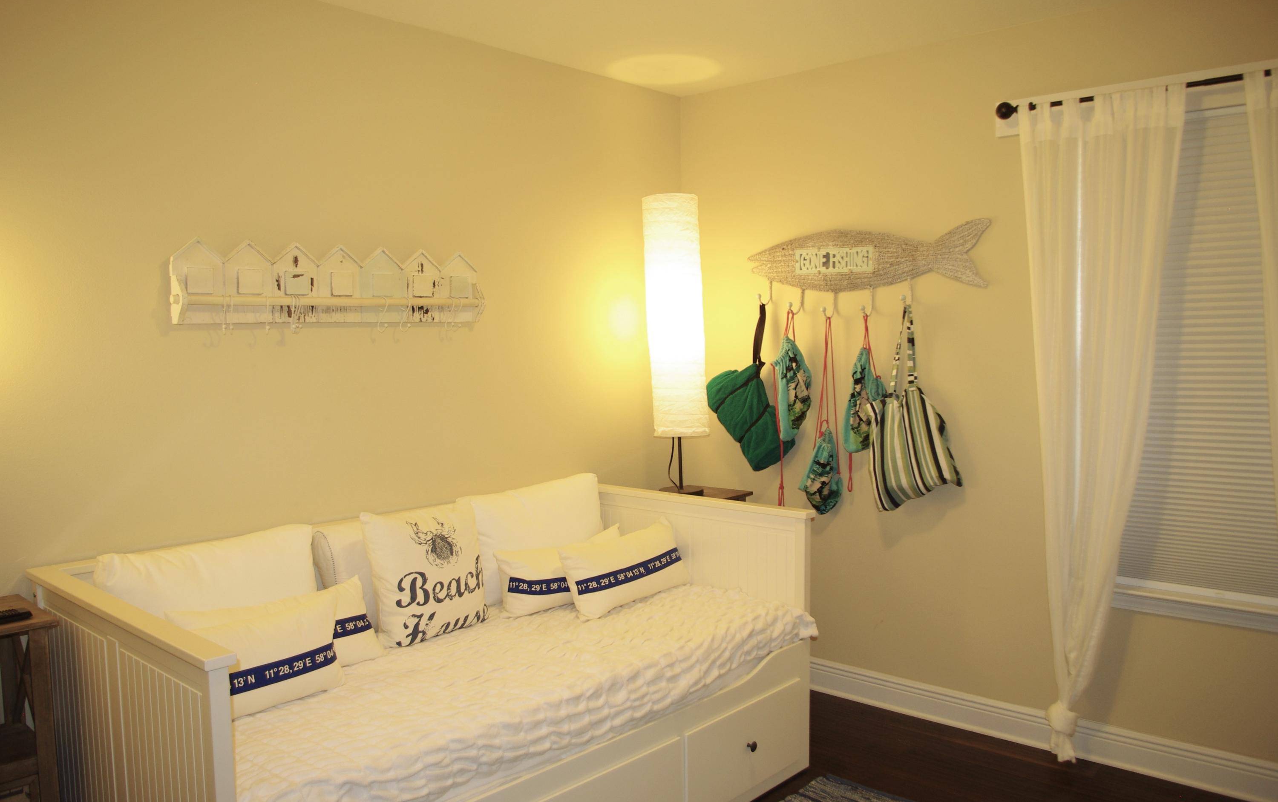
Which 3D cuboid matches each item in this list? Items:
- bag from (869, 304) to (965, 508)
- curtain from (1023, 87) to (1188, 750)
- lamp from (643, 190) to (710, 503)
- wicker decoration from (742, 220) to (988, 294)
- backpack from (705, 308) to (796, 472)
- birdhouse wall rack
[{"bbox_3d":[0.972,0.026,3.385,0.320,0.750,0.120,2,5,42],"label":"bag"},{"bbox_3d":[1.417,0.116,2.976,0.480,2.145,0.100,2,5,42],"label":"curtain"},{"bbox_3d":[0.154,-0.215,3.813,0.235,1.180,0.235,-1,3,0],"label":"lamp"},{"bbox_3d":[0.813,-0.521,3.545,1.000,0.235,0.050,2,5,42],"label":"wicker decoration"},{"bbox_3d":[0.441,-0.049,3.832,0.360,0.650,0.160,2,5,42],"label":"backpack"},{"bbox_3d":[-0.884,-0.348,2.888,0.085,0.240,1.040,2,5,42],"label":"birdhouse wall rack"}]

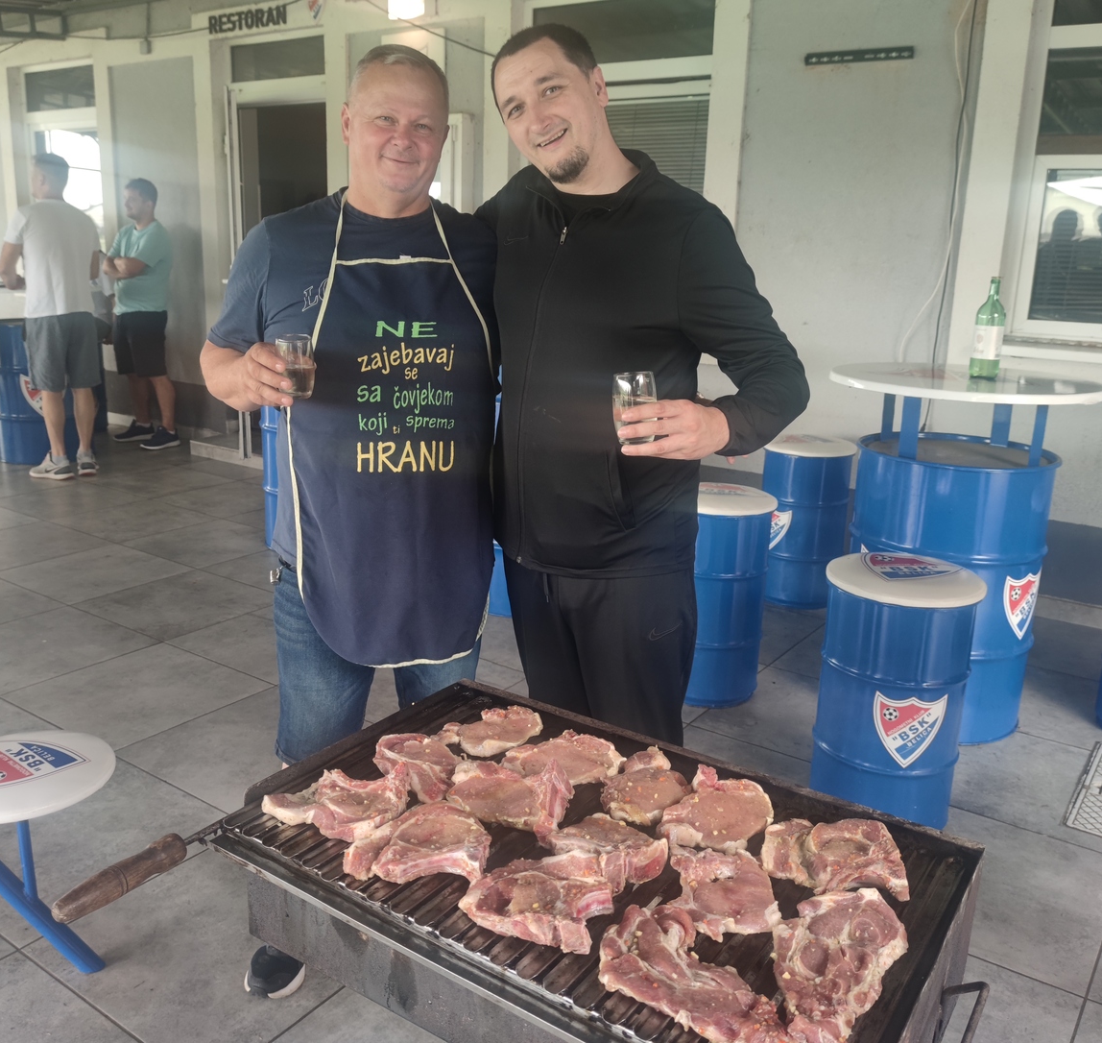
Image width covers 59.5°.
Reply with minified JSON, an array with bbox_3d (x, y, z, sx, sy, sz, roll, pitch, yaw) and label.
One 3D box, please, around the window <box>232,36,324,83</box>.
[{"bbox_3d":[-1.737,-2.967,6.187,0.940,0.240,0.060,12,17,32],"label":"window"}]

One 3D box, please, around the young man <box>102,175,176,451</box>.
[{"bbox_3d":[-2.850,-1.444,6.817,0.520,1.800,0.420,14,19,37],"label":"young man"}]

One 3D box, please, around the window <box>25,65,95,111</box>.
[{"bbox_3d":[-3.798,-3.366,7.508,1.040,0.300,0.060,12,17,32],"label":"window"}]

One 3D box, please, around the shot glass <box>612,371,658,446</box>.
[{"bbox_3d":[0.122,-0.164,1.400,0.063,0.100,0.063,-4,15,0],"label":"shot glass"}]

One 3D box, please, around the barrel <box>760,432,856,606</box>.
[{"bbox_3d":[1.091,-0.005,4.184,0.380,0.675,0.380,2,15,0],"label":"barrel"}]

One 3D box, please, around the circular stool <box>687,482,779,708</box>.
[{"bbox_3d":[0.535,0.237,3.252,0.390,0.680,0.390,12,17,32],"label":"circular stool"}]

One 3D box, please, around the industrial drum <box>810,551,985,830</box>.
[{"bbox_3d":[0.868,0.451,2.476,0.380,0.675,0.380,2,15,0],"label":"industrial drum"}]

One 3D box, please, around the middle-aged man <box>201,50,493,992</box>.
[{"bbox_3d":[-0.302,0.064,1.771,0.630,1.710,0.470,0,15,-7],"label":"middle-aged man"}]

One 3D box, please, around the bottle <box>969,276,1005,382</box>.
[{"bbox_3d":[1.382,-0.612,3.050,0.090,0.310,0.090,12,17,32],"label":"bottle"}]

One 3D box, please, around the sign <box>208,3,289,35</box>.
[{"bbox_3d":[-1.931,-3.170,6.081,0.750,0.115,0.030,12,17,32],"label":"sign"}]

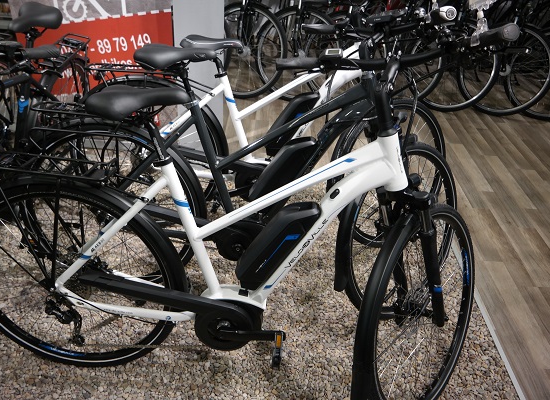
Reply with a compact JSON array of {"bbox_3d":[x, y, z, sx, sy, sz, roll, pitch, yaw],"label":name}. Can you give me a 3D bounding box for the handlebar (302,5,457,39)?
[{"bbox_3d":[0.333,-0.571,1.473,0.153,0.094,0.645,-20,25,-31],"label":"handlebar"}]

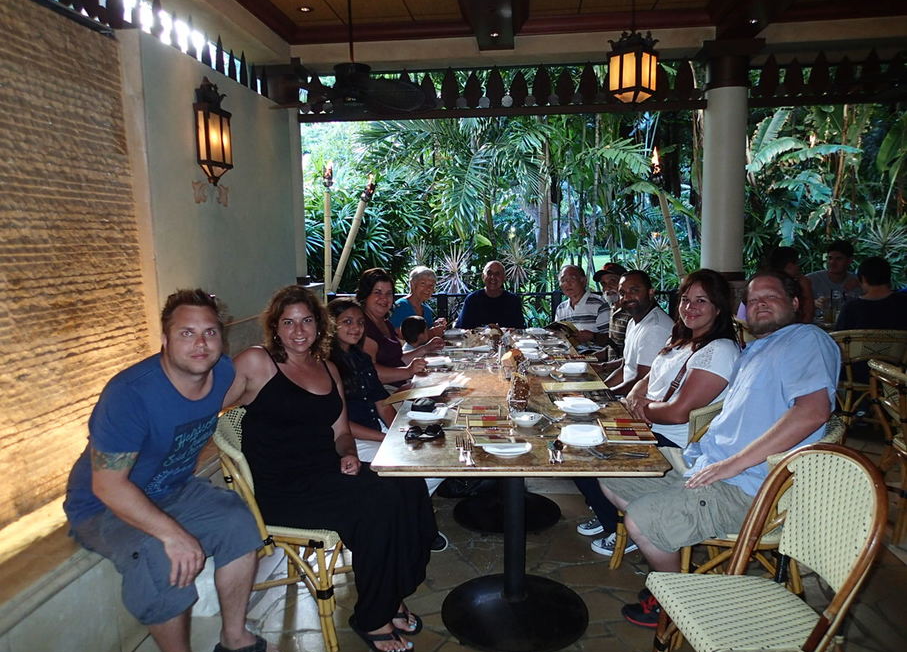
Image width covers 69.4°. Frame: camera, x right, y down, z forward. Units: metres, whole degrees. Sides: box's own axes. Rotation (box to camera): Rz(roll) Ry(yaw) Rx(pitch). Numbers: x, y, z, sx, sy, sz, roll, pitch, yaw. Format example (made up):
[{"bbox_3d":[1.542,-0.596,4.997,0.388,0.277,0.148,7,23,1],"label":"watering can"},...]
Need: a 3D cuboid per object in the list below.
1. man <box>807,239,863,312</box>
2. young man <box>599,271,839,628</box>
[{"bbox_3d":[2.682,0.099,4.618,0.530,1.410,0.760,2,8,20],"label":"man"},{"bbox_3d":[0.999,0.482,2.481,0.780,1.370,0.640,-2,7,-7],"label":"young man"}]

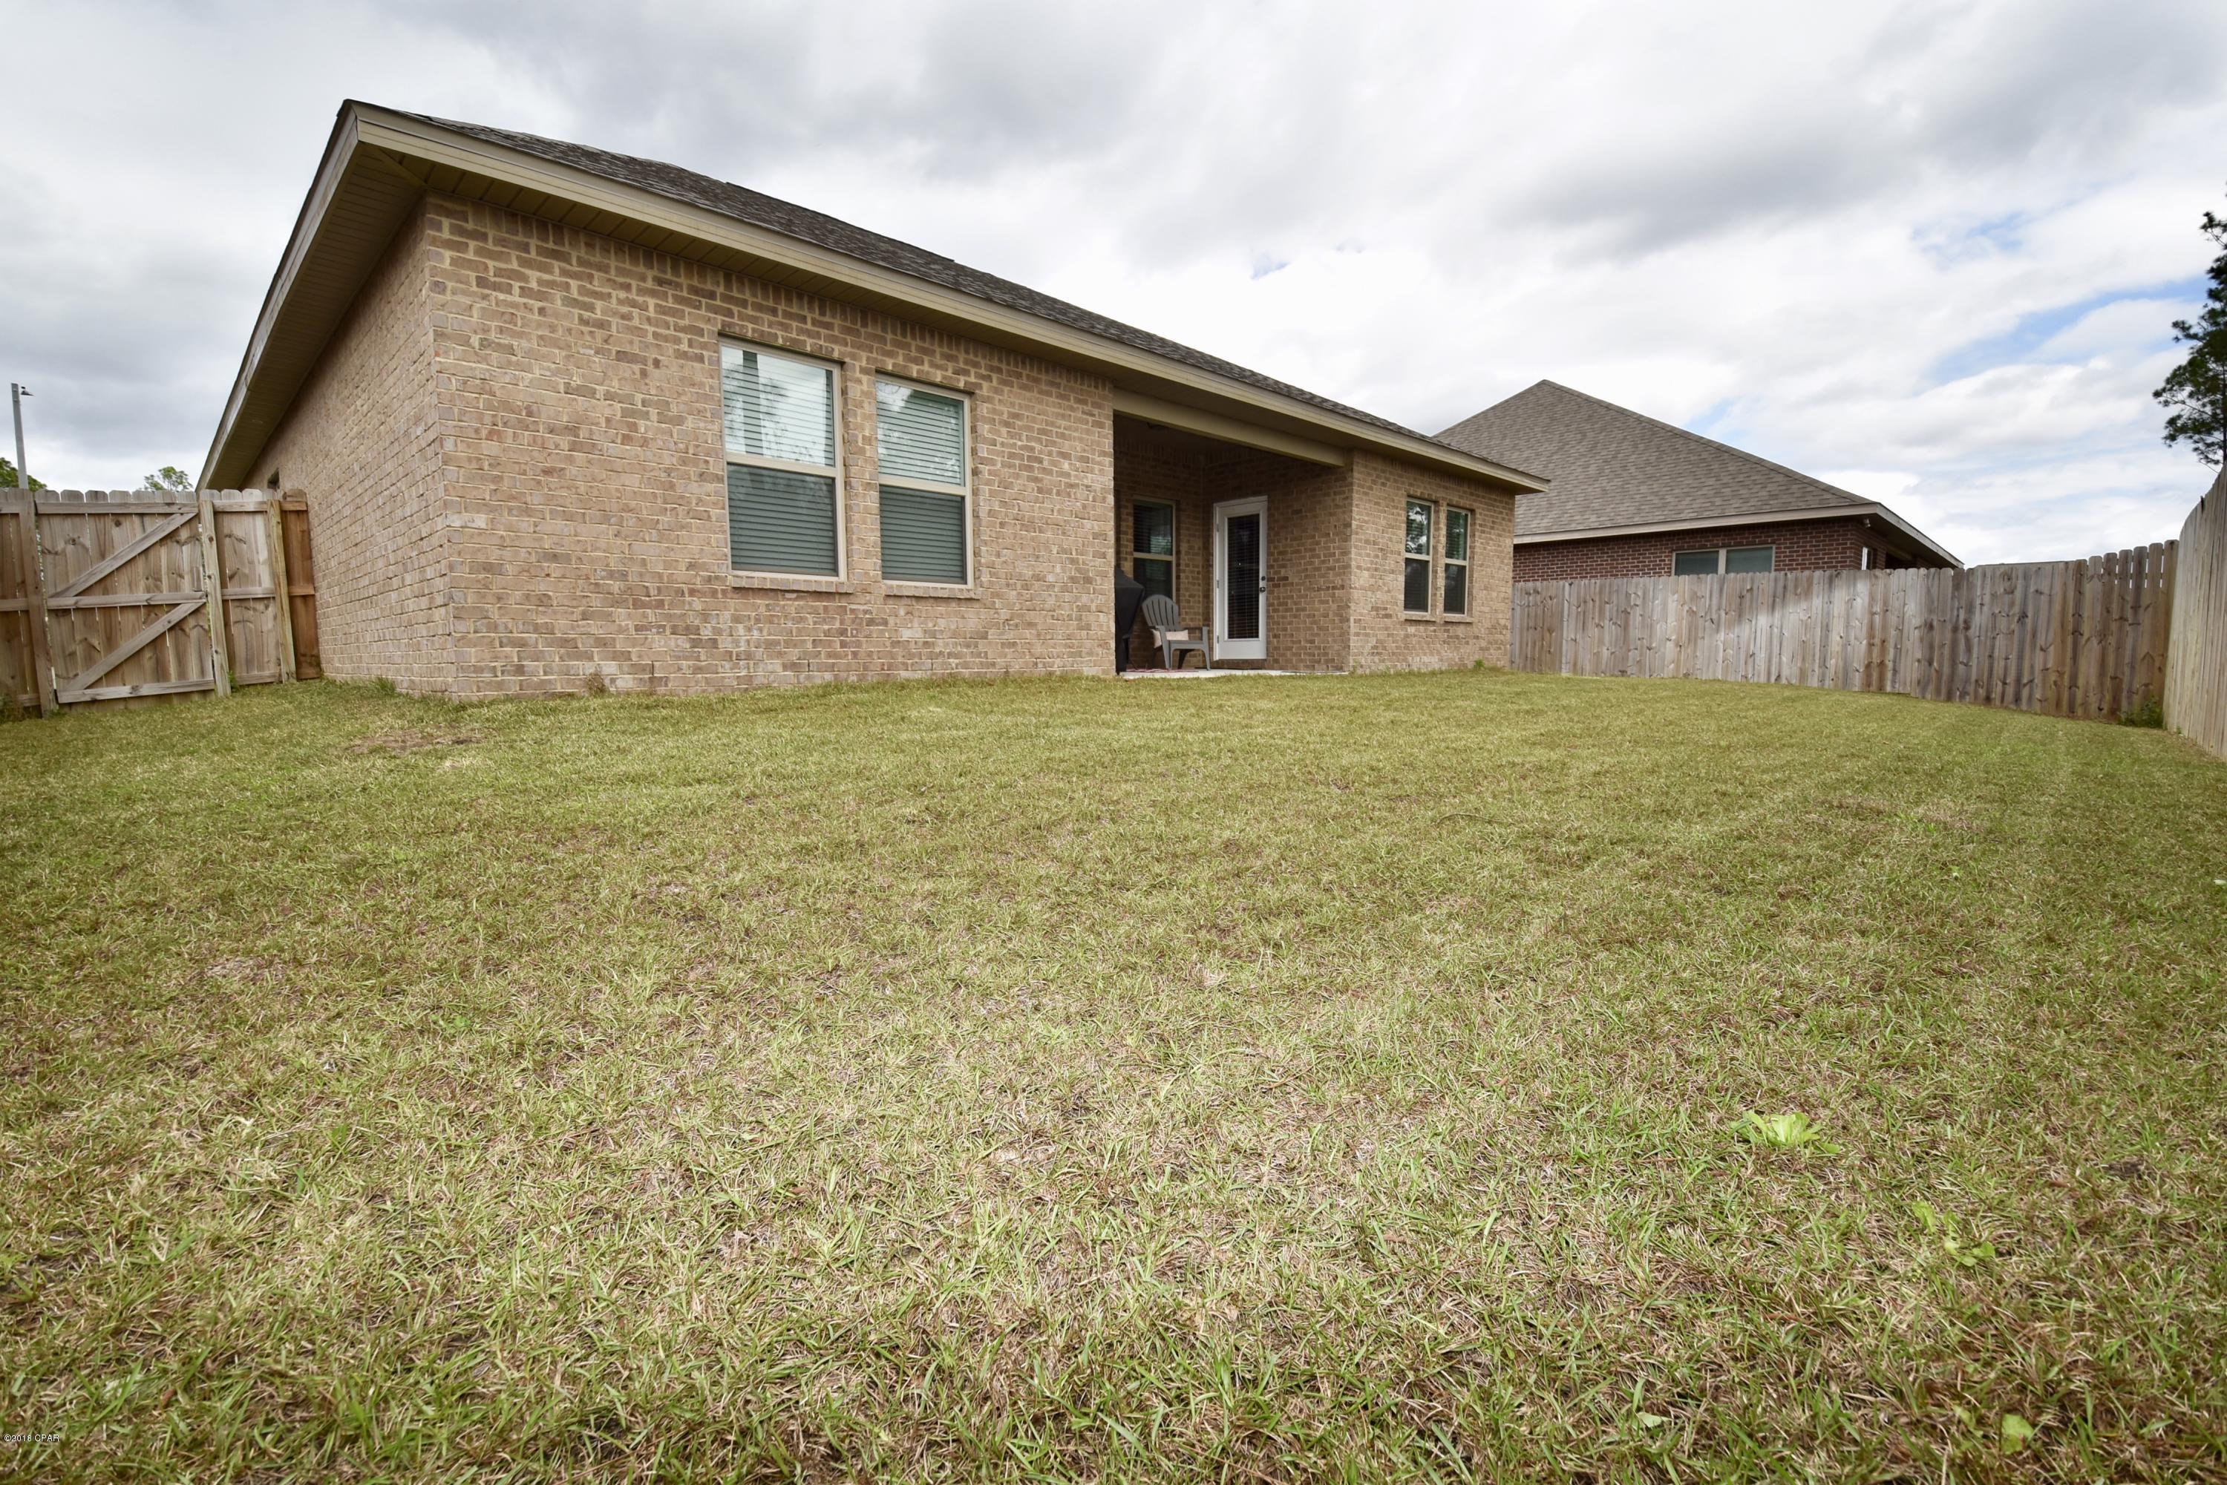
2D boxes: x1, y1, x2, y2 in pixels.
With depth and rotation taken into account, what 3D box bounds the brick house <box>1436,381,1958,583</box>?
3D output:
[{"bbox_3d":[14.039,-6.801,29.064,17.500,8.200,17.500,-6,8,-44],"label":"brick house"}]

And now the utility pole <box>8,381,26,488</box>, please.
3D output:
[{"bbox_3d":[-28.994,-5.585,24.909,0.200,7.800,0.200,5,8,43],"label":"utility pole"}]

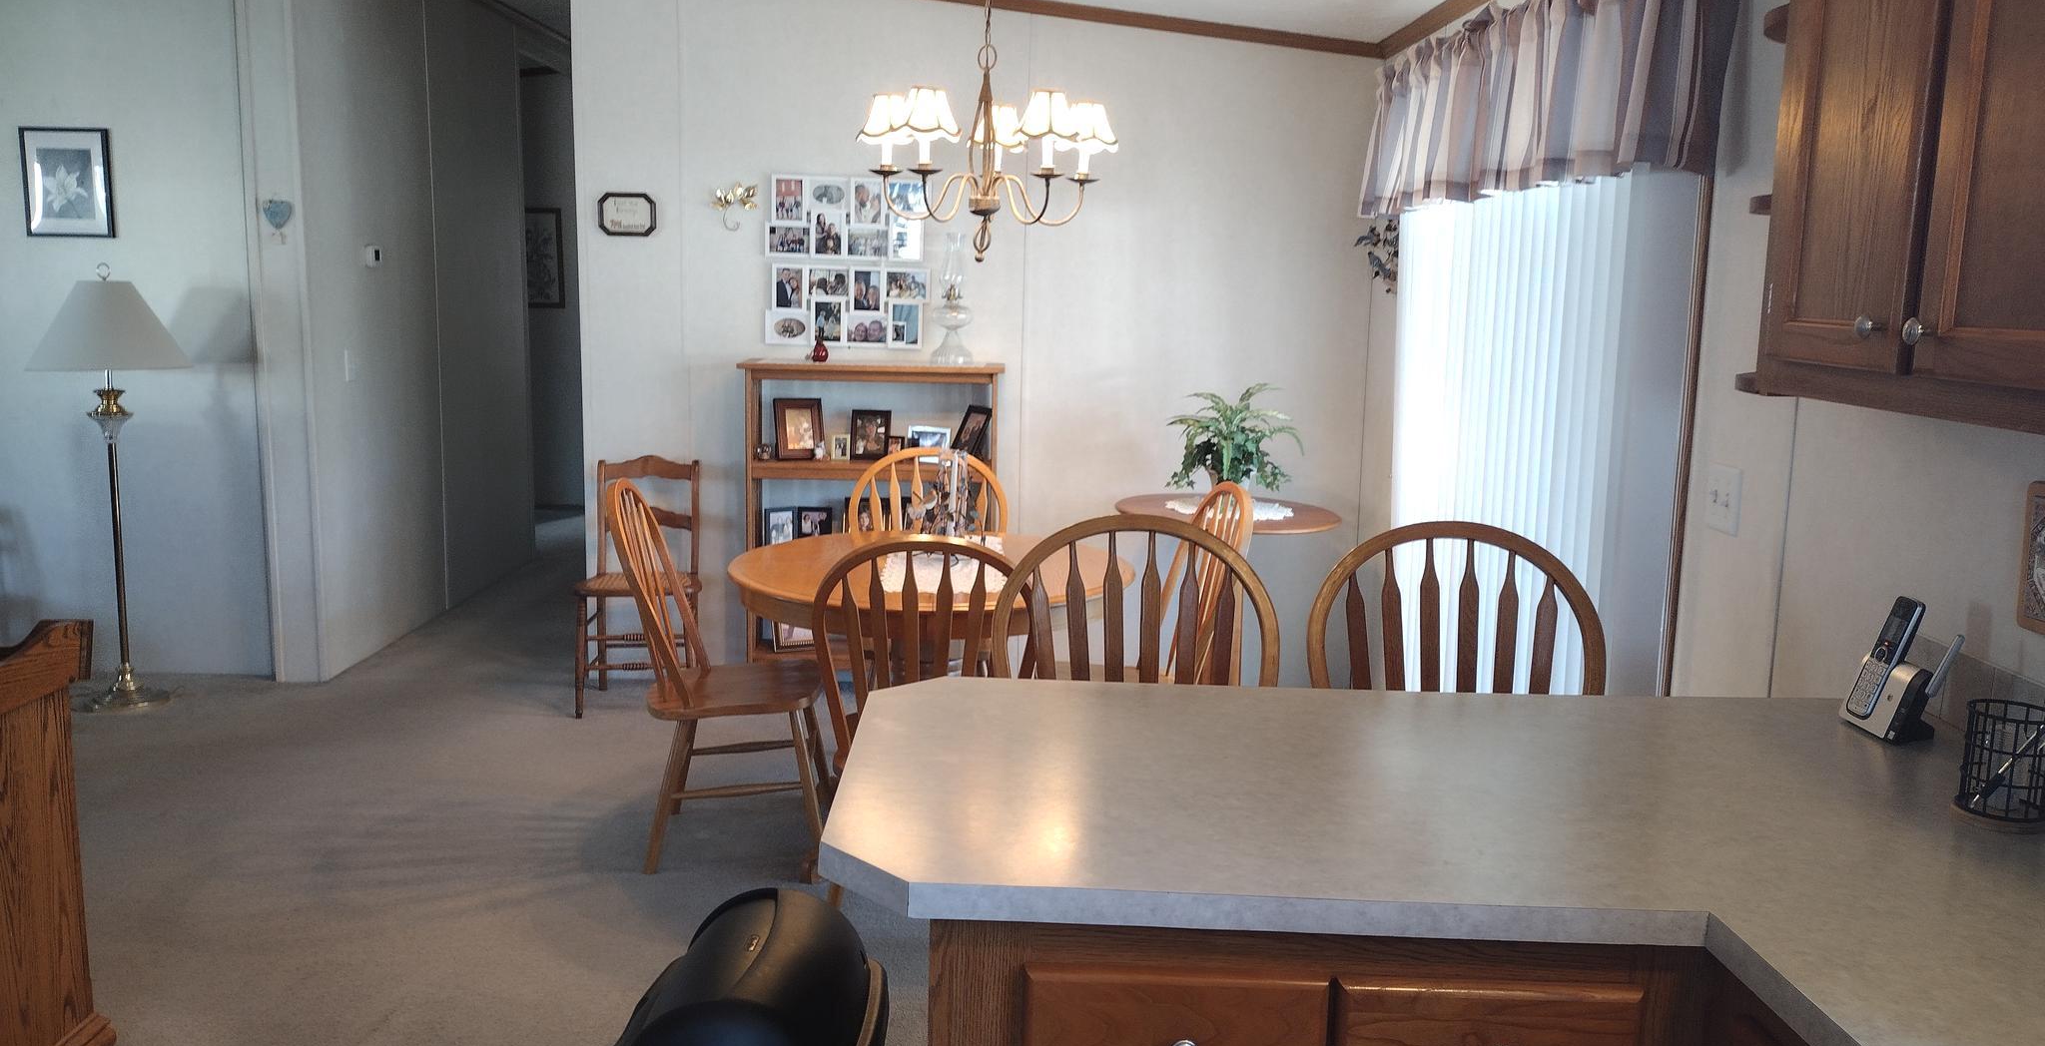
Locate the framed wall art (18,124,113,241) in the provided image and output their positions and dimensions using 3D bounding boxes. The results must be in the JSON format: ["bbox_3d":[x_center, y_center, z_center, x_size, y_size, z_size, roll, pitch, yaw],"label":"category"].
[{"bbox_3d":[-3.458,-1.231,5.781,0.322,0.390,0.025,1,8,-1],"label":"framed wall art"}]

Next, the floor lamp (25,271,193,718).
[{"bbox_3d":[-3.160,-0.124,5.562,0.550,1.540,0.550,1,8,-1],"label":"floor lamp"}]

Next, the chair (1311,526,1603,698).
[{"bbox_3d":[0.745,0.595,2.591,0.510,1.130,0.540,1,8,-1],"label":"chair"}]

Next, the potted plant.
[{"bbox_3d":[0.693,-0.247,5.184,0.440,0.406,0.420,1,9,-1],"label":"potted plant"}]

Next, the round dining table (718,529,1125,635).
[{"bbox_3d":[-0.253,0.497,4.387,1.120,0.760,1.130,1,8,0],"label":"round dining table"}]

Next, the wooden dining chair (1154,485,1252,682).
[{"bbox_3d":[0.300,0.391,4.351,0.570,1.000,0.480,-1,9,-16],"label":"wooden dining chair"}]

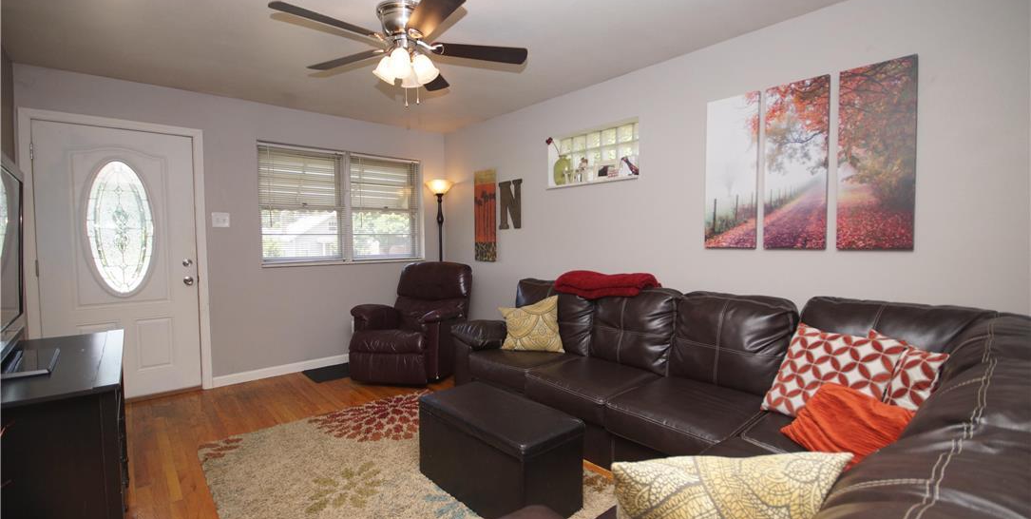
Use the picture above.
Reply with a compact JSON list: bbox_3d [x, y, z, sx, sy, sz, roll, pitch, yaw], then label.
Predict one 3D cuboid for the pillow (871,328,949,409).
[{"bbox_3d":[1.545,0.508,1.820,0.130,0.400,0.400,27,2,-4],"label":"pillow"}]

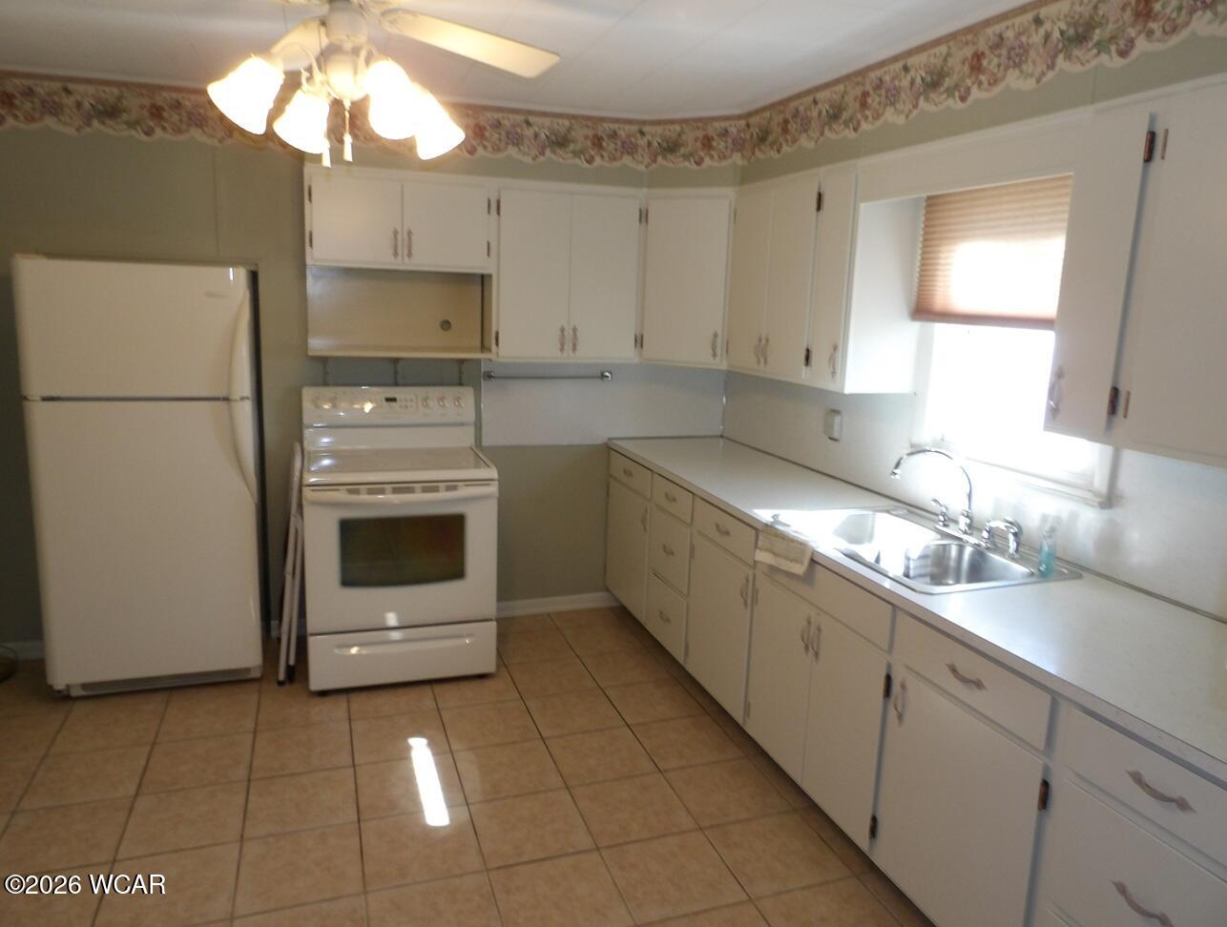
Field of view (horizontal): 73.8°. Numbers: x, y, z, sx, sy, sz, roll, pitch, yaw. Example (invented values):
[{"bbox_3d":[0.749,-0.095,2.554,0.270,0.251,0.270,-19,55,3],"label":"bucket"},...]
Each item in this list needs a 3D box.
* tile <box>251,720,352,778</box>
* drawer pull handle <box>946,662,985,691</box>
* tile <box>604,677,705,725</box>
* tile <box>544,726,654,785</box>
[{"bbox_3d":[-1.093,1.014,2.902,0.328,0.010,0.321,-2,11,-19],"label":"tile"},{"bbox_3d":[0.821,0.505,1.928,0.028,0.023,0.120,-2,11,-19],"label":"drawer pull handle"},{"bbox_3d":[0.160,0.978,3.341,0.328,0.010,0.321,-2,11,-19],"label":"tile"},{"bbox_3d":[-0.051,1.067,2.985,0.332,0.012,0.332,-2,11,-19],"label":"tile"}]

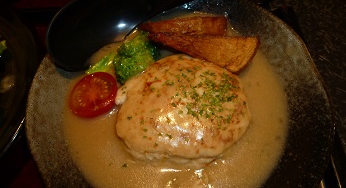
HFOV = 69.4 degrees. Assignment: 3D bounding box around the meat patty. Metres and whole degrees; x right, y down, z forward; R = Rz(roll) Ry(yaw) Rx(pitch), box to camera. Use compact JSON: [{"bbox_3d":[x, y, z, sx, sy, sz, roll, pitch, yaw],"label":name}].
[{"bbox_3d":[0.007,0.009,0.197,0.105,0.033,0.094,0,60,1],"label":"meat patty"}]

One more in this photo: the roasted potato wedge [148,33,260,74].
[{"bbox_3d":[0.026,-0.039,0.223,0.094,0.028,0.030,10,61,7],"label":"roasted potato wedge"}]

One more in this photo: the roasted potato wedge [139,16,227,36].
[{"bbox_3d":[0.009,-0.058,0.236,0.083,0.026,0.027,2,60,2],"label":"roasted potato wedge"}]

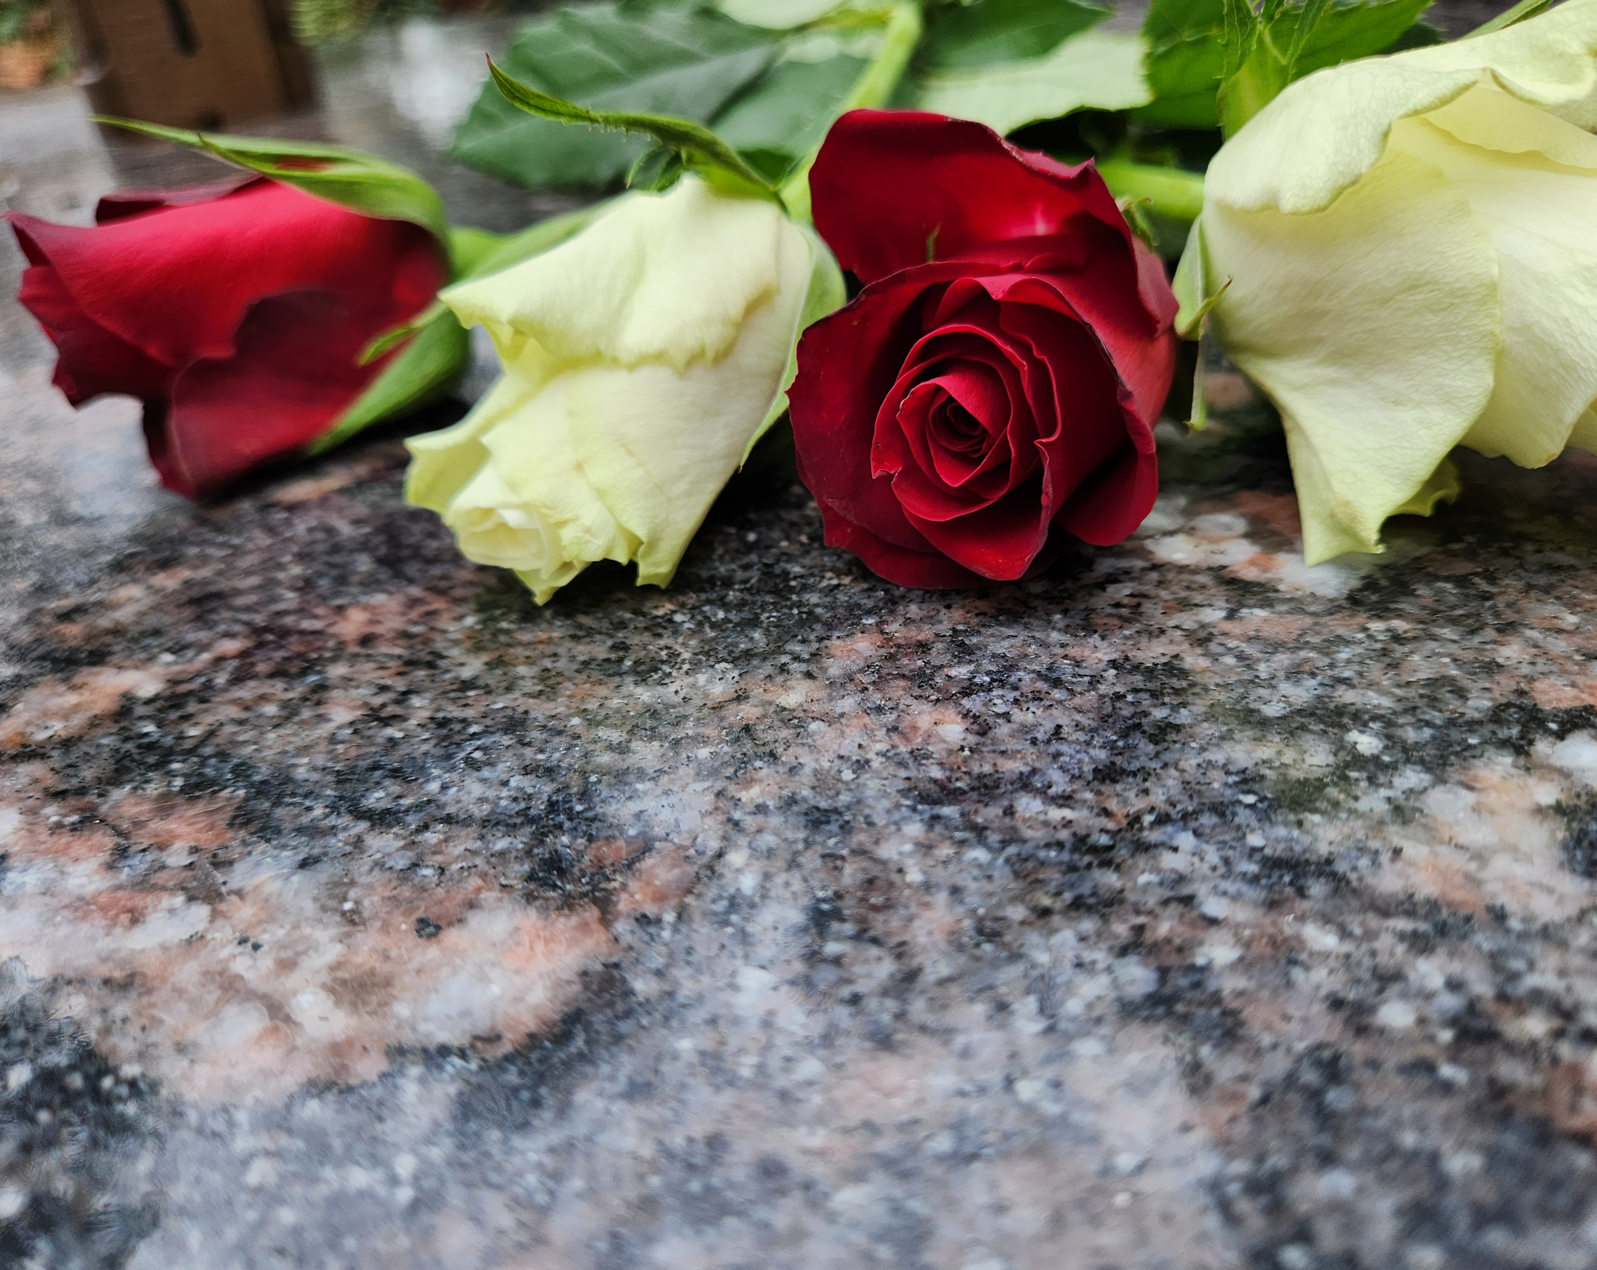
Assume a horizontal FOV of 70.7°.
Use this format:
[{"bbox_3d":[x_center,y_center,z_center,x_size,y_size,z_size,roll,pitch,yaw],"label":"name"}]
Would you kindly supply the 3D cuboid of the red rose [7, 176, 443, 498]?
[{"bbox_3d":[-0.091,-0.048,0.181,0.059,0.048,0.046,-6,34,-9],"label":"red rose"}]

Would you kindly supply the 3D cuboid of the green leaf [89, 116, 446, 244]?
[{"bbox_3d":[-0.090,-0.079,0.193,0.058,0.014,0.016,2,33,2],"label":"green leaf"}]

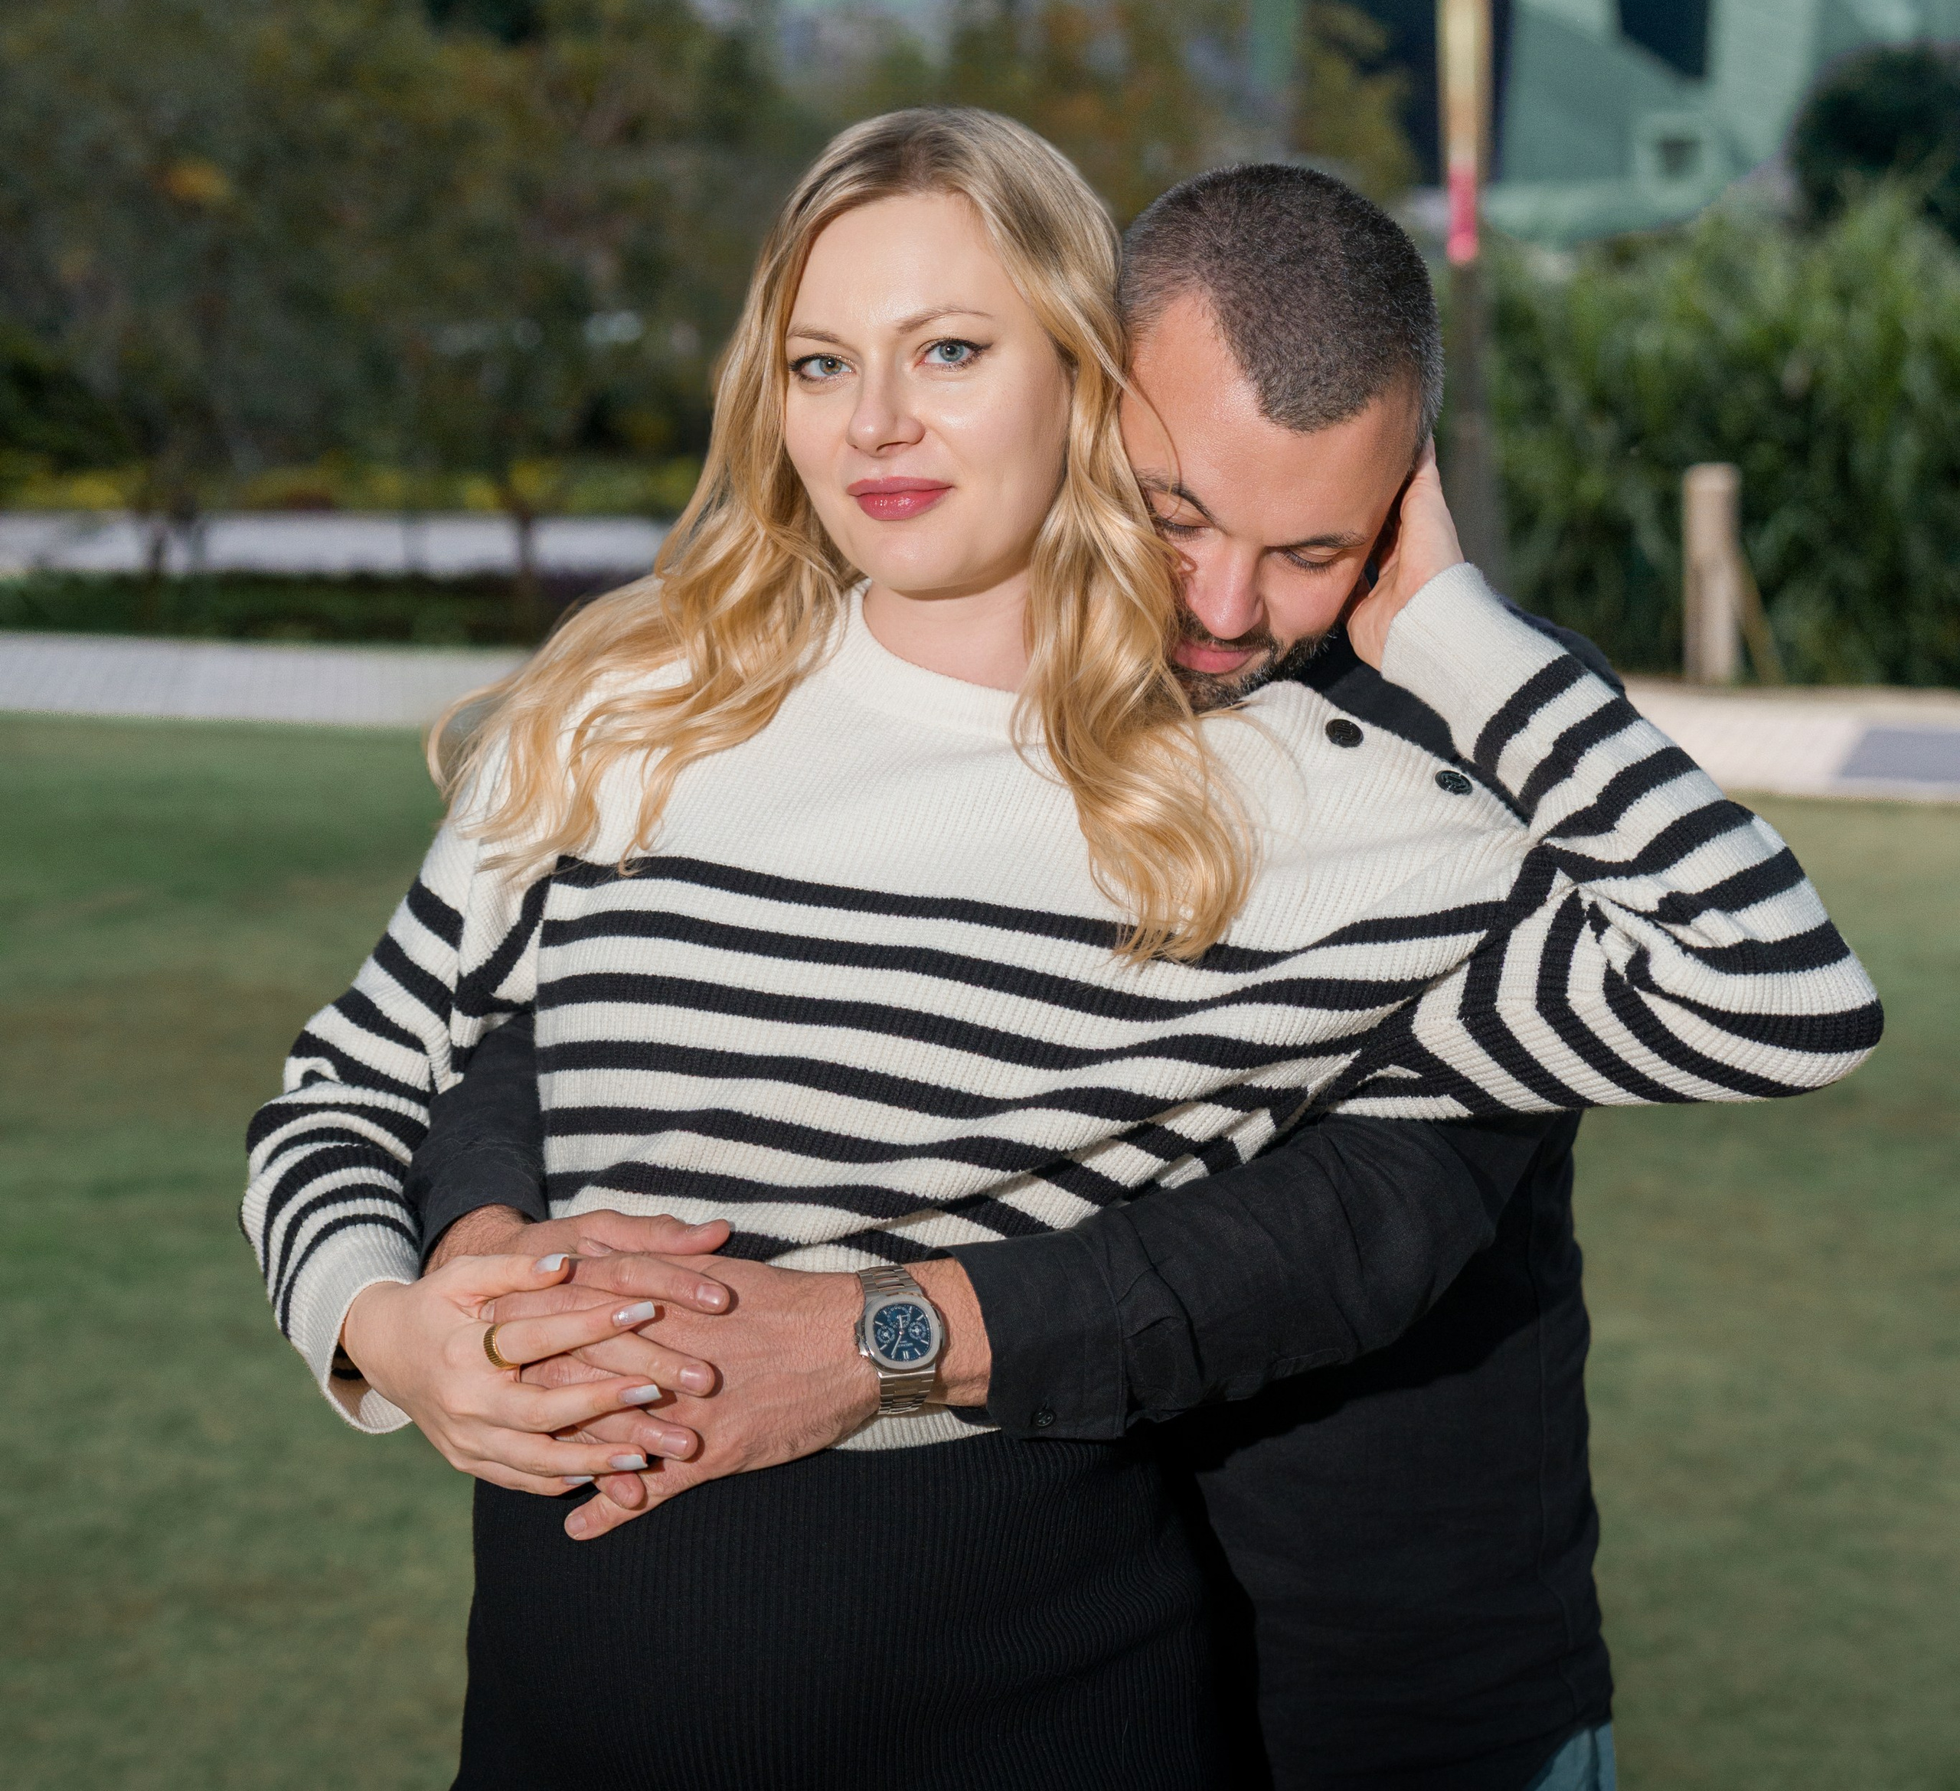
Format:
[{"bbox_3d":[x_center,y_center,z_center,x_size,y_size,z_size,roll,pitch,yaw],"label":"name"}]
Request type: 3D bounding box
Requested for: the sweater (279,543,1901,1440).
[{"bbox_3d":[0.050,0.058,2.040,0.800,0.430,0.360,0,7,14],"label":"sweater"}]

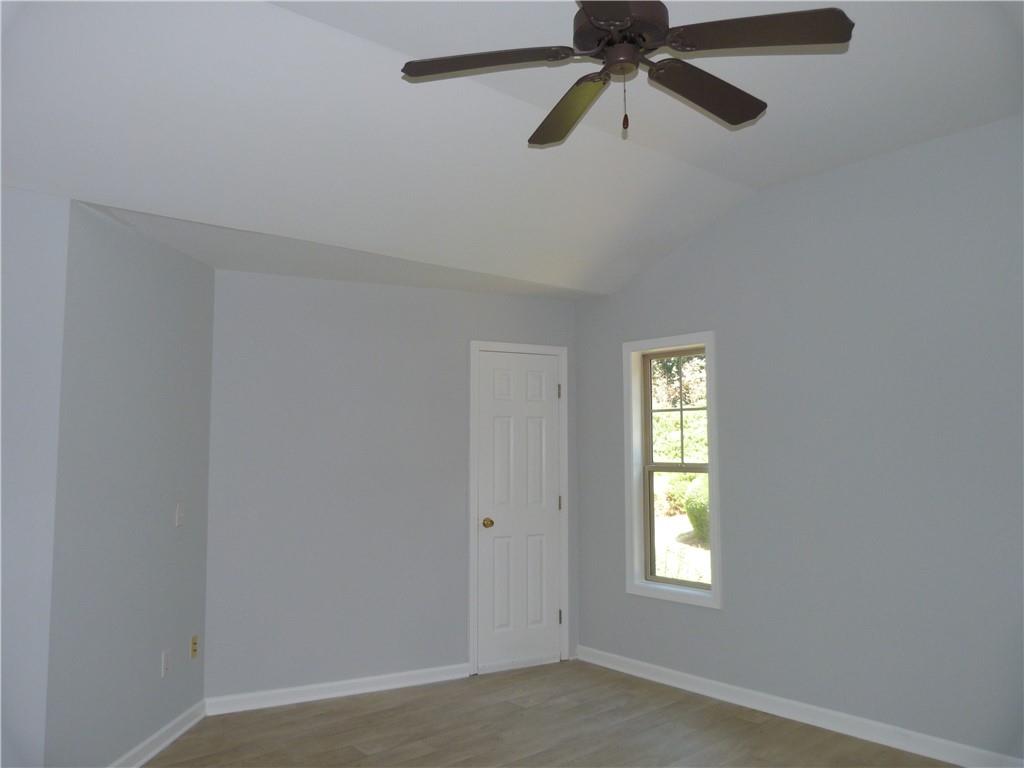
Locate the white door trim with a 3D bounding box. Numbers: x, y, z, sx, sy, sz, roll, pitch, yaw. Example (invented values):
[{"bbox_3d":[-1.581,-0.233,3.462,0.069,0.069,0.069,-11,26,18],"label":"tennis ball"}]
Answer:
[{"bbox_3d":[0.048,0.785,4.881,0.710,2.104,0.040,2,-5,-25],"label":"white door trim"}]

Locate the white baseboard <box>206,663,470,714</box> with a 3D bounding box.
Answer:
[{"bbox_3d":[-0.956,1.754,4.293,1.516,0.090,0.020,2,-5,-25],"label":"white baseboard"}]

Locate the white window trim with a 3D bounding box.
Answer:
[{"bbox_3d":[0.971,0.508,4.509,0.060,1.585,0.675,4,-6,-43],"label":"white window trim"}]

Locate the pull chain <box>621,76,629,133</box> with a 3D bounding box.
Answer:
[{"bbox_3d":[0.348,-0.867,2.279,0.018,0.177,0.018,0,-5,0],"label":"pull chain"}]

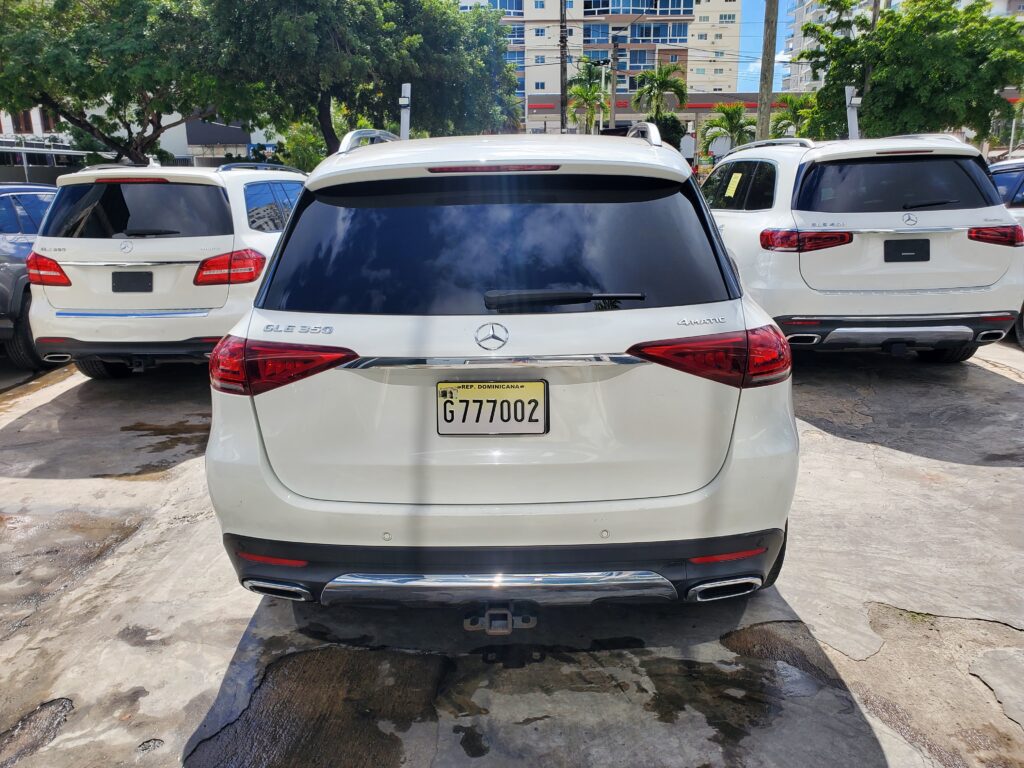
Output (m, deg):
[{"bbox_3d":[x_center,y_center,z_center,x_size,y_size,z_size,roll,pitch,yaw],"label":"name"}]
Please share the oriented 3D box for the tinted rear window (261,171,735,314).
[{"bbox_3d":[-0.057,-0.387,2.224,1.366,0.450,0.140,-1,-17,1],"label":"tinted rear window"}]

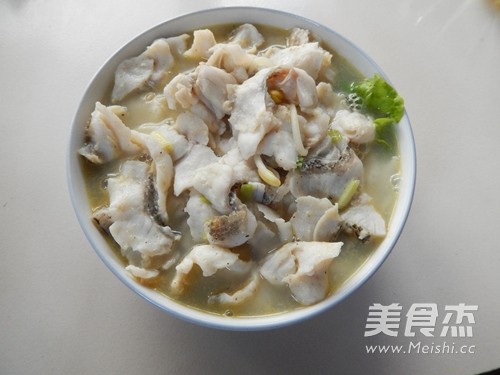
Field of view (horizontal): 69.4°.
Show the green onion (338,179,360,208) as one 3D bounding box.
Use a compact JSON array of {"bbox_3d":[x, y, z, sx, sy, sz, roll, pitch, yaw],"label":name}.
[{"bbox_3d":[0.061,0.004,0.222,0.006,0.005,0.022,31,73,9],"label":"green onion"}]

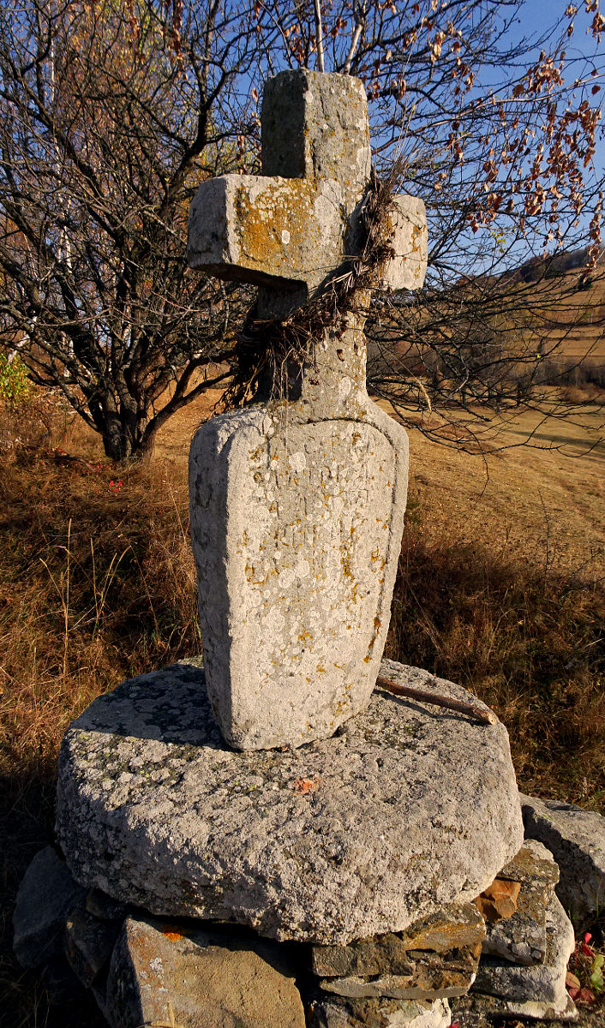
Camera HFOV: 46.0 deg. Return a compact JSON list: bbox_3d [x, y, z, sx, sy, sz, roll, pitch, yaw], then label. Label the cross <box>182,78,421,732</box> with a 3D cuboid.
[{"bbox_3d":[0.014,-0.204,1.700,0.490,1.470,0.219,-4,10,-28],"label":"cross"}]

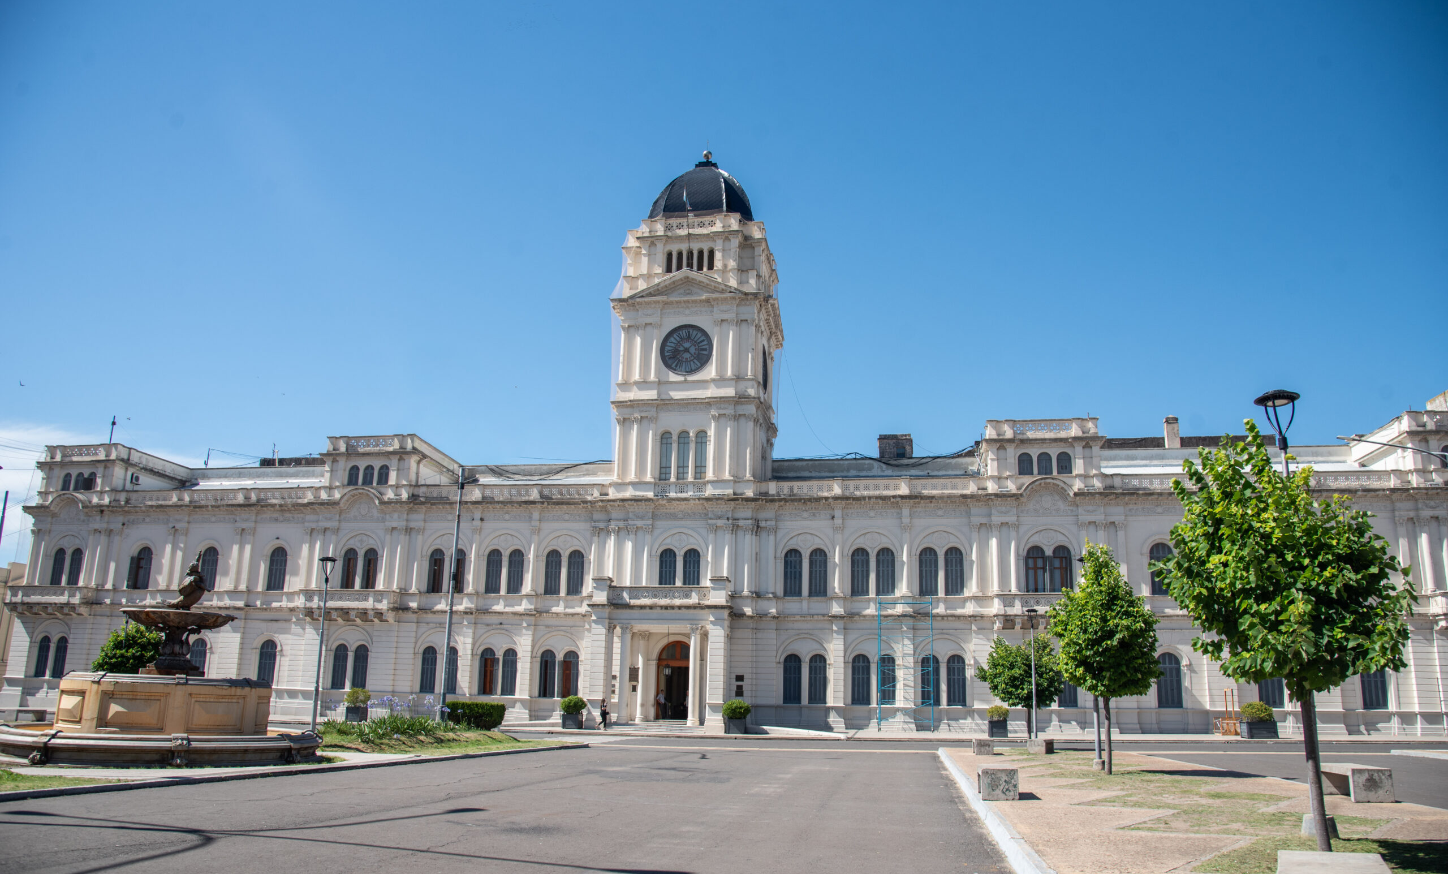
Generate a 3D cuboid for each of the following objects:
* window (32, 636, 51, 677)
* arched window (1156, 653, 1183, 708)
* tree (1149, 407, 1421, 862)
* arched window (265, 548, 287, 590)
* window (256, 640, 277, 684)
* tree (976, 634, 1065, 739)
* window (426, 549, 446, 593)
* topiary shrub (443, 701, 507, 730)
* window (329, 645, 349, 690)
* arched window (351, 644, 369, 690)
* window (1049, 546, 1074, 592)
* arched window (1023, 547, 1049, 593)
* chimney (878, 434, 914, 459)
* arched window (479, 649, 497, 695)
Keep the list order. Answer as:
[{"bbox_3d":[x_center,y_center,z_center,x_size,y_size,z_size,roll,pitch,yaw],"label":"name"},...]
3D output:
[{"bbox_3d":[-46.846,15.061,66.251,1.120,2.850,0.280,-1,-13,10],"label":"window"},{"bbox_3d":[23.745,12.976,51.462,1.360,2.920,0.300,-1,-14,10],"label":"arched window"},{"bbox_3d":[5.232,1.770,8.853,2.350,3.919,2.300,-1,-14,10],"label":"tree"},{"bbox_3d":[-27.708,8.193,59.902,1.171,2.690,0.250,-1,-14,8],"label":"arched window"},{"bbox_3d":[-27.604,13.667,58.245,1.200,2.800,0.300,-1,-15,10],"label":"window"},{"bbox_3d":[10.417,8.864,34.000,3.100,3.800,3.100,-1,-15,10],"label":"tree"},{"bbox_3d":[-17.413,8.093,58.373,1.084,2.661,0.250,-1,-14,8],"label":"window"},{"bbox_3d":[-10.812,12.301,42.651,2.650,1.150,1.400,-1,-14,8],"label":"topiary shrub"},{"bbox_3d":[-24.598,14.725,61.749,1.120,2.850,0.280,-1,-13,10],"label":"window"},{"bbox_3d":[-21.630,13.689,57.431,0.941,2.581,0.250,-1,-14,8],"label":"arched window"},{"bbox_3d":[18.525,7.306,52.829,1.083,2.632,0.400,-1,-14,8],"label":"window"},{"bbox_3d":[17.137,7.334,53.032,1.091,2.642,0.400,-1,-14,8],"label":"arched window"},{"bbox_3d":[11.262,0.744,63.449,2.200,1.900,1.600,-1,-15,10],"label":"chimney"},{"bbox_3d":[-14.272,14.183,58.279,1.000,2.800,0.300,-1,-14,10],"label":"arched window"}]

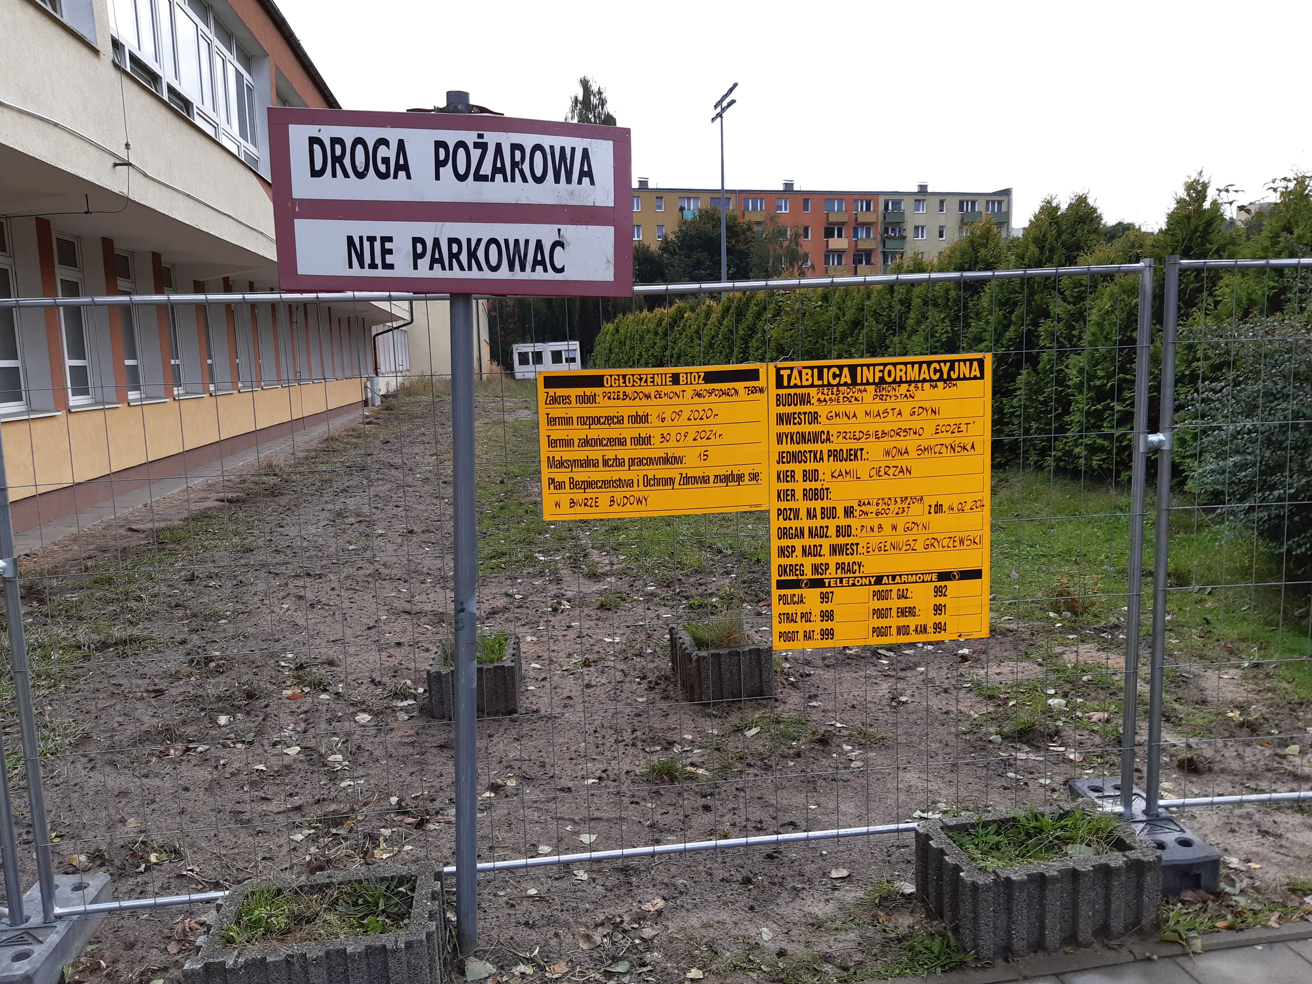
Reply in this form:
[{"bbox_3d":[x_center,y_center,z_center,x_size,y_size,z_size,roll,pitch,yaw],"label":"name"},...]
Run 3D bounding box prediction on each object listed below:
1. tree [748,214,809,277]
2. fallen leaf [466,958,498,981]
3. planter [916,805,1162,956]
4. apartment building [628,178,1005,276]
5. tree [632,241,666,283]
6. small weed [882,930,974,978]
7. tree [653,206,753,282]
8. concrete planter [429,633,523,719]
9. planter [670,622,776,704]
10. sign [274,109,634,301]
[{"bbox_3d":[9.675,-15.513,76.587,4.708,12.038,4.708,-2,8,0],"label":"tree"},{"bbox_3d":[-0.492,1.338,2.773,0.090,0.015,0.095,-2,8,0],"label":"fallen leaf"},{"bbox_3d":[1.139,1.145,2.968,0.595,0.240,0.360,-3,8,-10],"label":"planter"},{"bbox_3d":[13.723,-21.688,101.835,45.621,17.000,10.500,-4,8,-15],"label":"apartment building"},{"bbox_3d":[-1.101,-14.674,78.724,5.500,10.430,5.500,-2,8,0],"label":"tree"},{"bbox_3d":[0.750,1.278,2.749,0.235,0.060,0.140,-2,8,0],"label":"small weed"},{"bbox_3d":[4.110,-16.078,78.527,8.158,12.951,8.158,-2,8,0],"label":"tree"},{"bbox_3d":[-0.898,0.923,4.952,0.410,0.250,0.490,-2,8,-5],"label":"concrete planter"},{"bbox_3d":[0.336,0.865,5.110,0.410,0.247,0.515,-3,8,-11],"label":"planter"},{"bbox_3d":[-0.507,-0.736,2.555,0.903,0.438,0.030,-2,9,-14],"label":"sign"}]

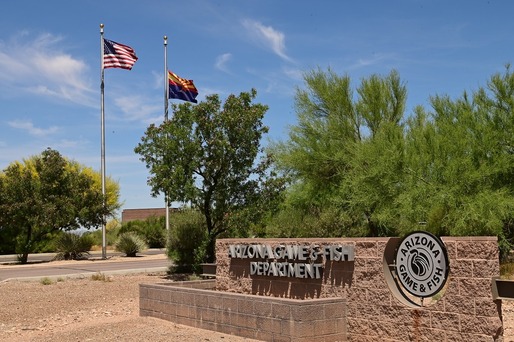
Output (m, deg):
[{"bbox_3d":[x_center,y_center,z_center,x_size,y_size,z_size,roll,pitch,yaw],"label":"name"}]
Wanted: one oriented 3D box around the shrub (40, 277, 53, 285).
[{"bbox_3d":[-6.100,3.173,18.607,0.348,0.229,0.330,0,-5,-18],"label":"shrub"}]

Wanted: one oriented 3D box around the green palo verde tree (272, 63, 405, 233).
[{"bbox_3d":[2.787,-0.137,22.595,4.856,7.134,4.900,-2,-5,7],"label":"green palo verde tree"}]

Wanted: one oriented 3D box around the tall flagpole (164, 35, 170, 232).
[{"bbox_3d":[-4.793,-1.412,34.274,0.190,11.857,0.190,-1,-5,-8],"label":"tall flagpole"}]

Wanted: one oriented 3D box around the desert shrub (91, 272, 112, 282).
[{"bbox_3d":[-4.564,3.136,18.908,0.648,0.291,0.500,0,-5,-14],"label":"desert shrub"}]

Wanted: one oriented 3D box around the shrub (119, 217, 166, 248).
[{"bbox_3d":[-9.413,5.053,52.784,3.946,2.619,3.500,-1,-5,-10],"label":"shrub"}]

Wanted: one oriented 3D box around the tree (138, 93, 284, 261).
[{"bbox_3d":[-1.633,0.313,20.558,4.738,6.001,4.600,-1,-5,-5],"label":"tree"}]

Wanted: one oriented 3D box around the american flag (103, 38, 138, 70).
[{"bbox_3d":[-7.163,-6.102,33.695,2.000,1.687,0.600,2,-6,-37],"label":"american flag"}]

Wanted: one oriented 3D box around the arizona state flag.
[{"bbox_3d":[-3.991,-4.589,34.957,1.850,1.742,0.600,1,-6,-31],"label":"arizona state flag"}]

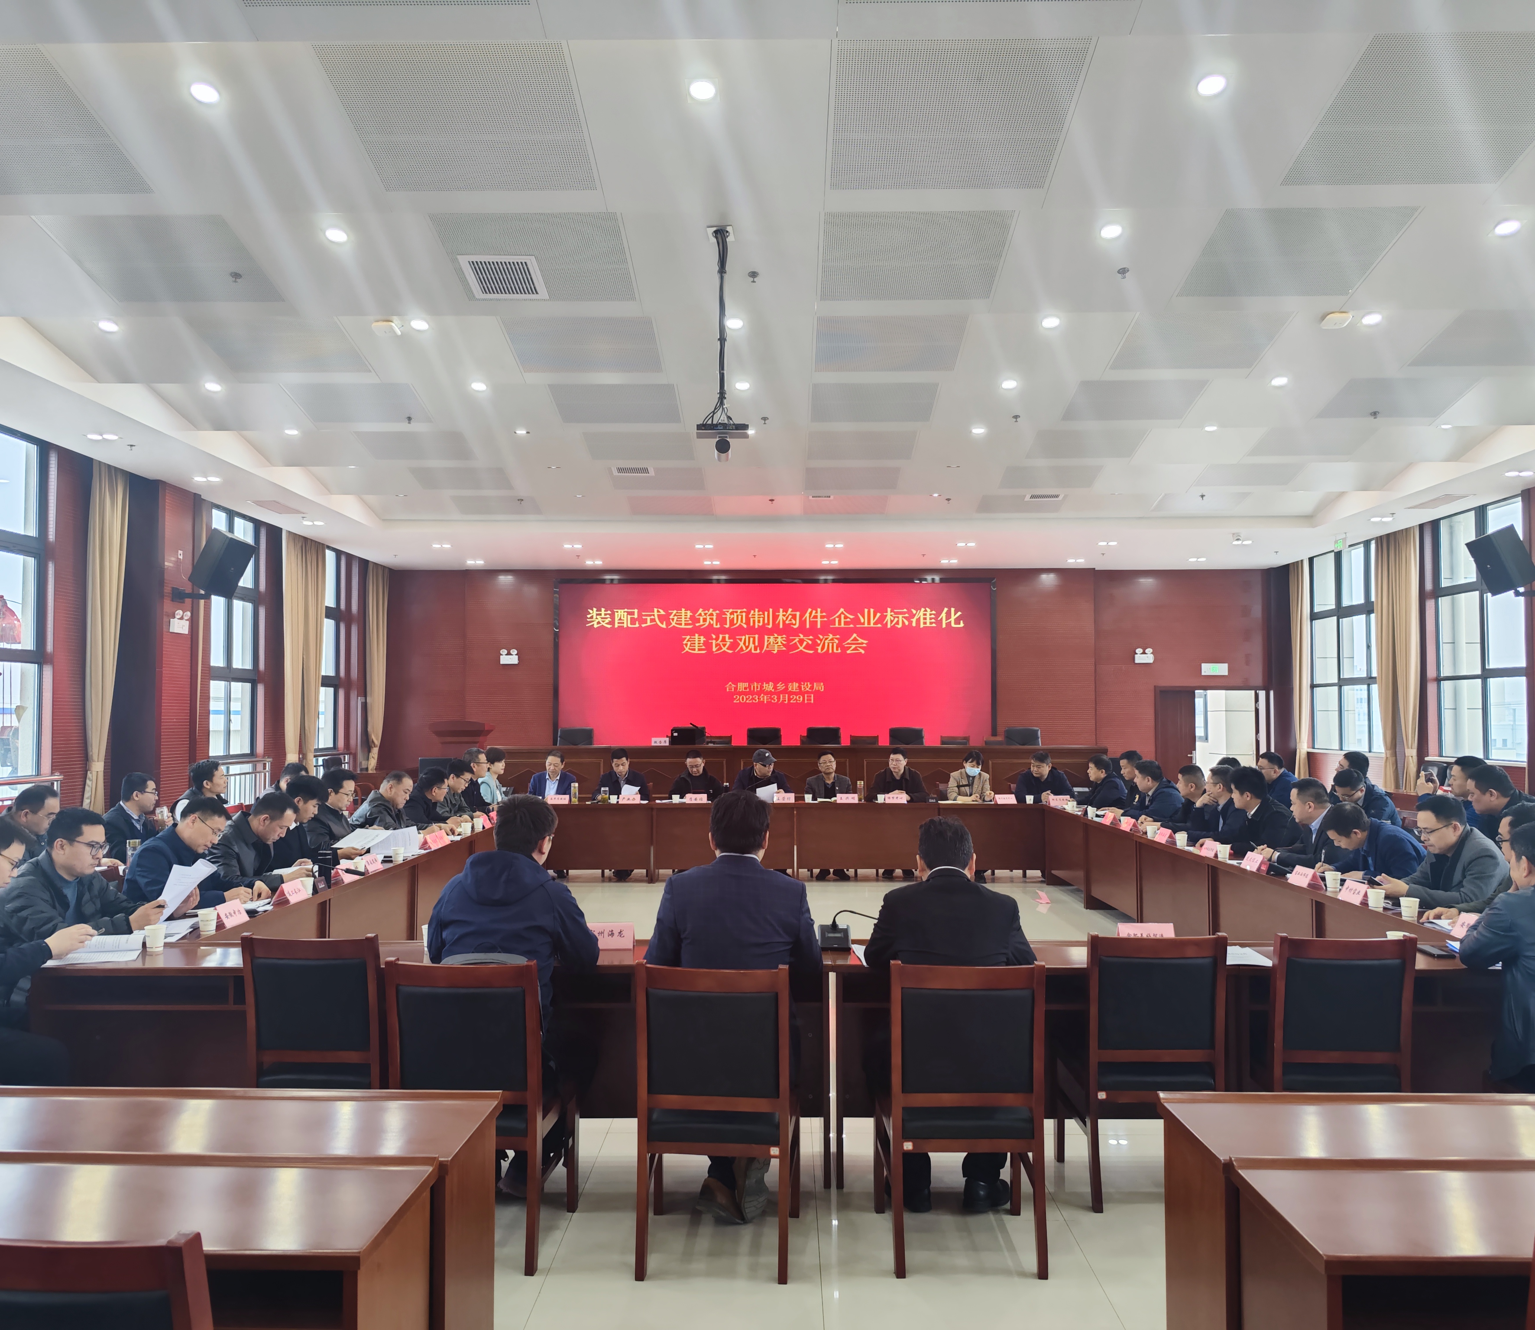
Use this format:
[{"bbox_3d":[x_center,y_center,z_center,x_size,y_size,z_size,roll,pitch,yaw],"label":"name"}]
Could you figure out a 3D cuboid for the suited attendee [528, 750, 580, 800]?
[{"bbox_3d":[-2.176,1.489,11.961,0.560,1.240,0.780,0,-2,-1],"label":"suited attendee"}]

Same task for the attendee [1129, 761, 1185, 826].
[{"bbox_3d":[3.300,1.441,10.050,0.800,1.250,0.550,0,-2,-9],"label":"attendee"}]

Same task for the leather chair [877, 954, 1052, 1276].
[{"bbox_3d":[0.580,1.306,3.600,0.470,0.910,0.520,0,-2,1],"label":"leather chair"}]

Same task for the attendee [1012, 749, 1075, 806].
[{"bbox_3d":[2.800,1.517,11.980,0.580,1.260,0.780,0,-2,5],"label":"attendee"}]

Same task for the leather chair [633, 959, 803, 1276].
[{"bbox_3d":[-0.145,1.306,3.590,0.470,0.910,0.520,0,-2,4],"label":"leather chair"}]

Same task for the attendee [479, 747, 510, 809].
[{"bbox_3d":[-2.460,1.433,11.147,0.720,1.290,0.480,0,-2,11],"label":"attendee"}]

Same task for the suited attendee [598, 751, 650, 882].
[{"bbox_3d":[-1.470,1.516,12.080,0.550,1.270,0.800,0,-2,-2],"label":"suited attendee"}]

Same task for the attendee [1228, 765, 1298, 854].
[{"bbox_3d":[3.330,1.352,8.080,0.800,1.260,0.550,0,-2,-6],"label":"attendee"}]

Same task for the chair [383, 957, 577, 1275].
[{"bbox_3d":[-0.867,1.325,3.668,0.465,0.940,0.550,0,-2,3],"label":"chair"}]

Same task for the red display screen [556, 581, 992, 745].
[{"bbox_3d":[0.093,0.175,18.338,6.769,2.953,0.120,0,-2,1],"label":"red display screen"}]

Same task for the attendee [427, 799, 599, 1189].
[{"bbox_3d":[-0.876,1.123,4.026,0.580,1.370,0.780,0,-2,6],"label":"attendee"}]

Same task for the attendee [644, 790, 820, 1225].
[{"bbox_3d":[-0.115,1.096,3.950,0.600,1.360,0.760,0,-2,1],"label":"attendee"}]

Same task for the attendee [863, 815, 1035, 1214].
[{"bbox_3d":[0.614,1.152,3.999,0.580,1.310,0.780,0,-2,1],"label":"attendee"}]

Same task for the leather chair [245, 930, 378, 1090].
[{"bbox_3d":[-1.450,1.327,4.020,0.470,0.905,0.520,0,-2,1],"label":"leather chair"}]

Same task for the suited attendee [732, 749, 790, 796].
[{"bbox_3d":[-0.066,1.480,11.925,0.610,1.255,0.780,0,-2,-4],"label":"suited attendee"}]

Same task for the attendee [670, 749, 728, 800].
[{"bbox_3d":[-0.706,1.481,11.936,0.600,1.255,0.780,0,-2,-4],"label":"attendee"}]

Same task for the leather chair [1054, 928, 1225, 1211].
[{"bbox_3d":[1.303,1.356,4.130,0.465,0.920,0.485,0,-2,1],"label":"leather chair"}]

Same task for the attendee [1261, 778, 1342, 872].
[{"bbox_3d":[3.320,1.319,7.180,0.800,1.250,0.550,0,-2,-6],"label":"attendee"}]

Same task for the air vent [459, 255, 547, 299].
[{"bbox_3d":[-1.395,-2.055,6.257,0.400,0.060,0.400,0,-15,1],"label":"air vent"}]

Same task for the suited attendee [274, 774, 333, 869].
[{"bbox_3d":[-2.656,1.269,6.683,0.750,1.280,0.520,0,-2,1],"label":"suited attendee"}]

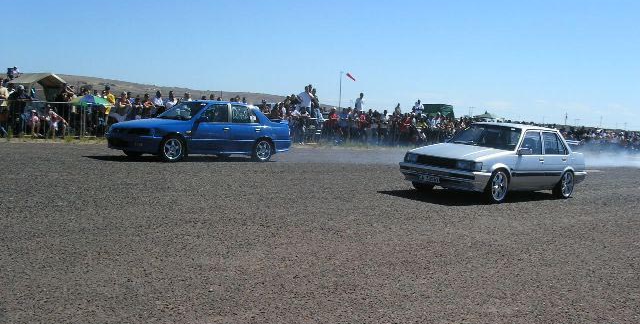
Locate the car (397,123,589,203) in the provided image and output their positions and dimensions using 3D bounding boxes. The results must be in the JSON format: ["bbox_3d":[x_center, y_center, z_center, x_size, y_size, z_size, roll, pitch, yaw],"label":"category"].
[{"bbox_3d":[3.345,-0.049,13.063,1.640,1.340,4.140,8,5,44],"label":"car"}]

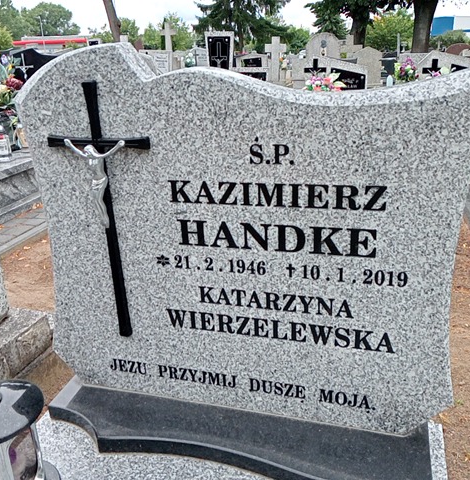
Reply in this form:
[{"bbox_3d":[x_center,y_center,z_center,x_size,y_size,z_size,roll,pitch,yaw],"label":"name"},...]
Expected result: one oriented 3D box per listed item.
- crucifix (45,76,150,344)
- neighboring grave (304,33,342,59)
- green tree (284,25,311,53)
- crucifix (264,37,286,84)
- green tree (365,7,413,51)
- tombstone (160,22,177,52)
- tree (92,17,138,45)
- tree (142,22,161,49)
[{"bbox_3d":[-0.302,-0.040,1.174,0.260,0.610,0.055,4,20,17],"label":"crucifix"},{"bbox_3d":[1.931,-3.900,11.426,0.760,1.250,0.180,4,22,14],"label":"neighboring grave"},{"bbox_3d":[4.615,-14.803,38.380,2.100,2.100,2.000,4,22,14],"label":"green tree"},{"bbox_3d":[0.981,-4.248,12.408,0.500,1.150,0.160,4,22,14],"label":"crucifix"},{"bbox_3d":[10.783,-14.770,36.542,3.400,3.000,3.200,4,22,14],"label":"green tree"},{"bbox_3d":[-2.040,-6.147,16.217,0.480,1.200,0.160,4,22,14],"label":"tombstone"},{"bbox_3d":[-9.193,-15.786,40.560,3.400,3.100,3.100,4,22,14],"label":"tree"},{"bbox_3d":[-6.095,-14.753,38.470,1.500,2.600,1.500,4,22,14],"label":"tree"}]

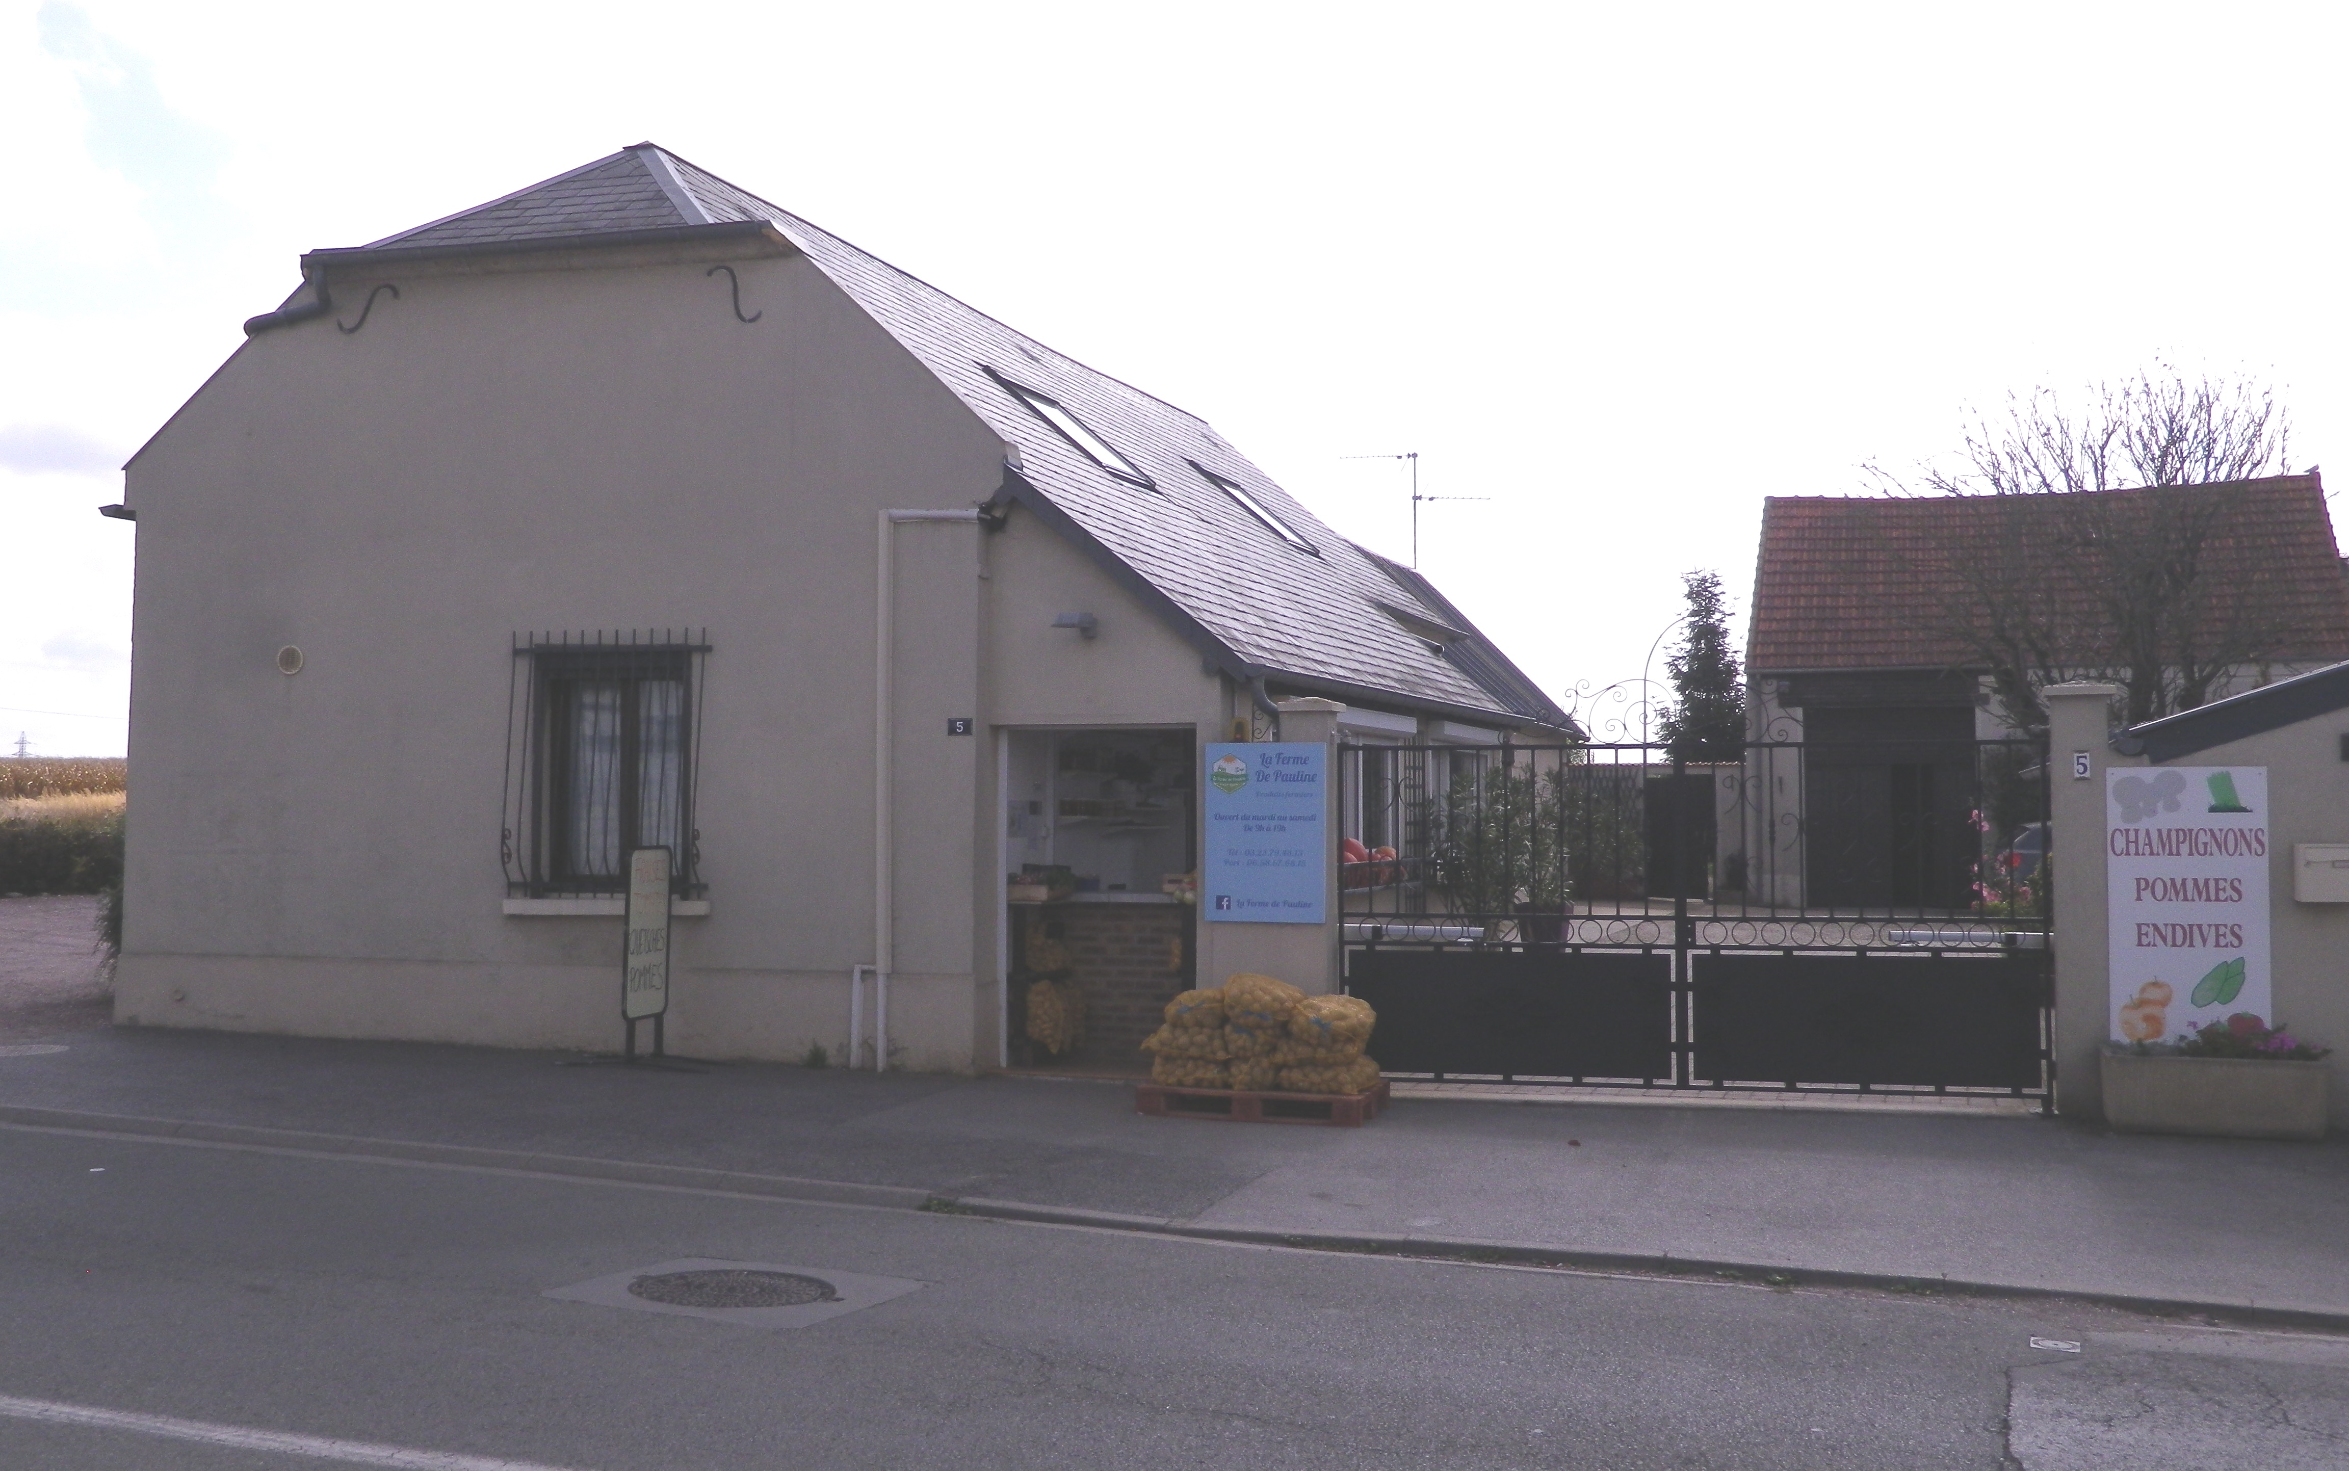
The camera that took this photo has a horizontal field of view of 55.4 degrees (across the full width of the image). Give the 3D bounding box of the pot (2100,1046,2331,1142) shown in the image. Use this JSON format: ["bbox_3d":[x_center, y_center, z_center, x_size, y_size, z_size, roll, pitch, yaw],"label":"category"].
[{"bbox_3d":[5.234,1.799,11.254,1.000,0.400,0.400,-1,-2,16],"label":"pot"}]

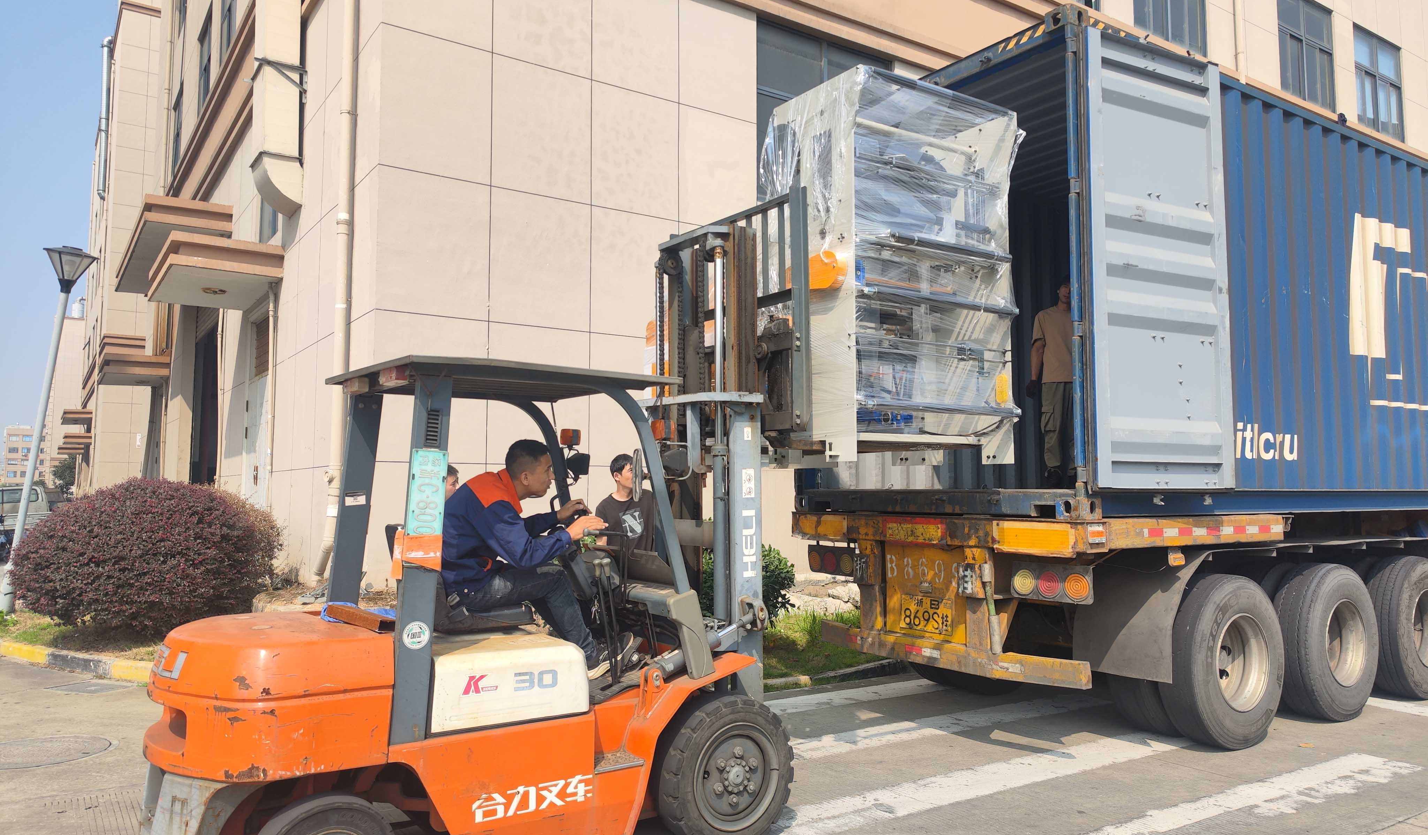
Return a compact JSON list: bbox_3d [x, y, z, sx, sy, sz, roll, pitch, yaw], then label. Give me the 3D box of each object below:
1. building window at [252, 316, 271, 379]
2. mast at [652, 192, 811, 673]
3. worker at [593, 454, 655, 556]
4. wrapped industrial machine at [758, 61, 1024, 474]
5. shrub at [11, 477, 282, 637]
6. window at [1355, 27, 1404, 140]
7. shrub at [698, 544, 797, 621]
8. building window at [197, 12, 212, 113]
[{"bbox_3d":[-7.048,-1.083,15.452,0.120,0.869,1.350,3,-5,-34],"label":"building window"},{"bbox_3d":[0.031,0.354,5.039,0.420,2.840,1.100,3,-5,-32],"label":"mast"},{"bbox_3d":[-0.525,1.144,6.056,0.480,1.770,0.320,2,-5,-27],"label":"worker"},{"bbox_3d":[0.889,-0.709,5.461,1.170,1.950,0.920,3,-5,-32],"label":"wrapped industrial machine"},{"bbox_3d":[-6.245,1.484,10.900,2.650,1.620,2.400,2,-5,-30],"label":"shrub"},{"bbox_3d":[16.079,-8.002,23.888,2.555,2.478,0.120,3,-5,-34],"label":"window"},{"bbox_3d":[0.349,1.762,10.497,1.050,0.860,0.950,0,-4,2],"label":"shrub"},{"bbox_3d":[-11.671,-8.099,22.702,0.120,2.232,2.200,3,-5,-34],"label":"building window"}]

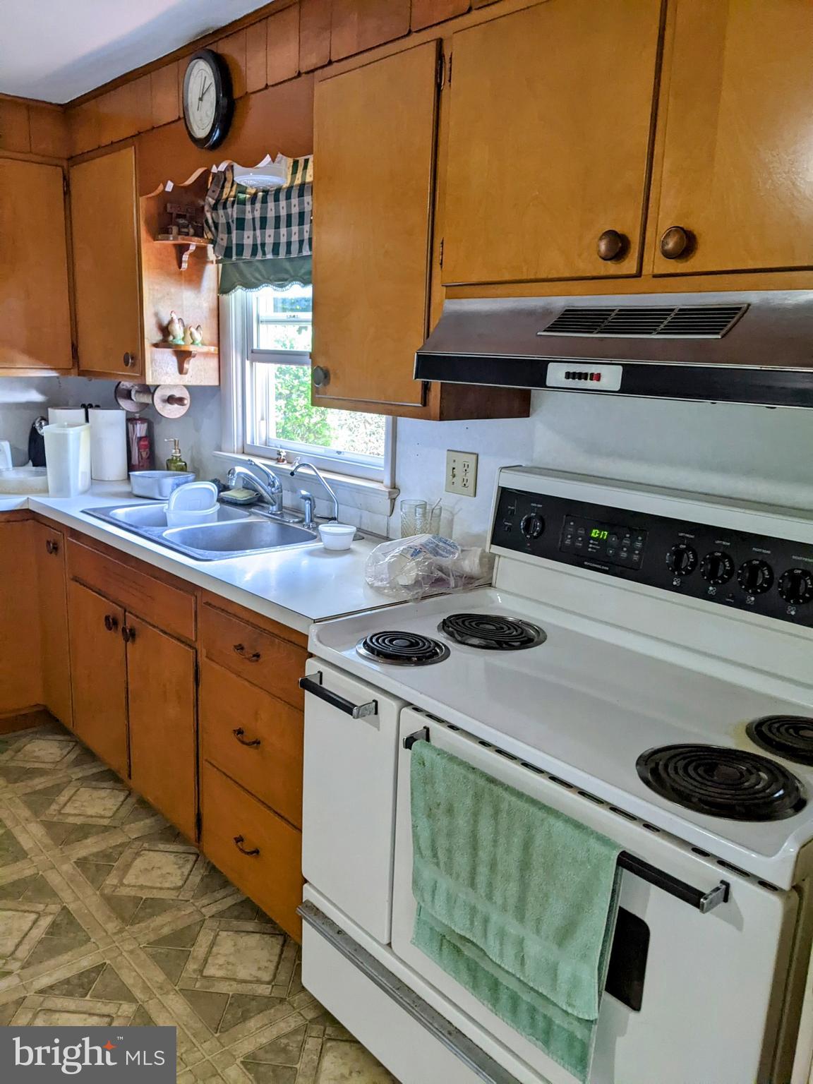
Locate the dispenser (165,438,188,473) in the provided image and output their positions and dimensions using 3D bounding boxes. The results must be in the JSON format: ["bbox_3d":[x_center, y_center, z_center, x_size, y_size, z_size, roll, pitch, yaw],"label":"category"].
[{"bbox_3d":[-0.920,-0.318,3.386,0.088,0.188,0.078,-4,14,-27],"label":"dispenser"}]

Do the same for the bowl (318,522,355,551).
[{"bbox_3d":[-0.198,-0.012,2.407,0.108,0.057,0.108,2,12,0],"label":"bowl"}]

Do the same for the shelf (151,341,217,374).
[{"bbox_3d":[-0.778,-0.653,3.046,0.228,0.110,0.112,-9,17,-41],"label":"shelf"}]

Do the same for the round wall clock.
[{"bbox_3d":[-0.579,-1.263,2.418,0.045,0.256,0.256,-9,17,-41],"label":"round wall clock"}]

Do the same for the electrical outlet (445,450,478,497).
[{"bbox_3d":[0.147,-0.187,2.306,0.010,0.117,0.116,-9,17,-41],"label":"electrical outlet"}]

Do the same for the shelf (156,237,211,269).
[{"bbox_3d":[-0.762,-1.016,2.967,0.220,0.112,0.112,-9,17,-41],"label":"shelf"}]

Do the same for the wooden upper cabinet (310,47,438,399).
[{"bbox_3d":[0.028,-0.725,2.087,0.325,0.800,0.468,-9,17,-41],"label":"wooden upper cabinet"}]

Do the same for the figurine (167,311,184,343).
[{"bbox_3d":[-0.804,-0.748,2.952,0.066,0.114,0.048,-9,17,-41],"label":"figurine"}]

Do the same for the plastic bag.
[{"bbox_3d":[0.049,0.045,2.094,0.310,0.112,0.235,-9,17,-41],"label":"plastic bag"}]

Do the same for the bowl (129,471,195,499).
[{"bbox_3d":[-0.900,-0.215,3.167,0.218,0.082,0.218,-9,17,-41],"label":"bowl"}]

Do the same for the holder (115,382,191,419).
[{"bbox_3d":[-0.951,-0.540,3.189,0.135,0.133,0.450,-9,17,-41],"label":"holder"}]

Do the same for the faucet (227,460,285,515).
[{"bbox_3d":[-0.502,-0.185,2.841,0.060,0.185,0.235,12,16,38],"label":"faucet"}]

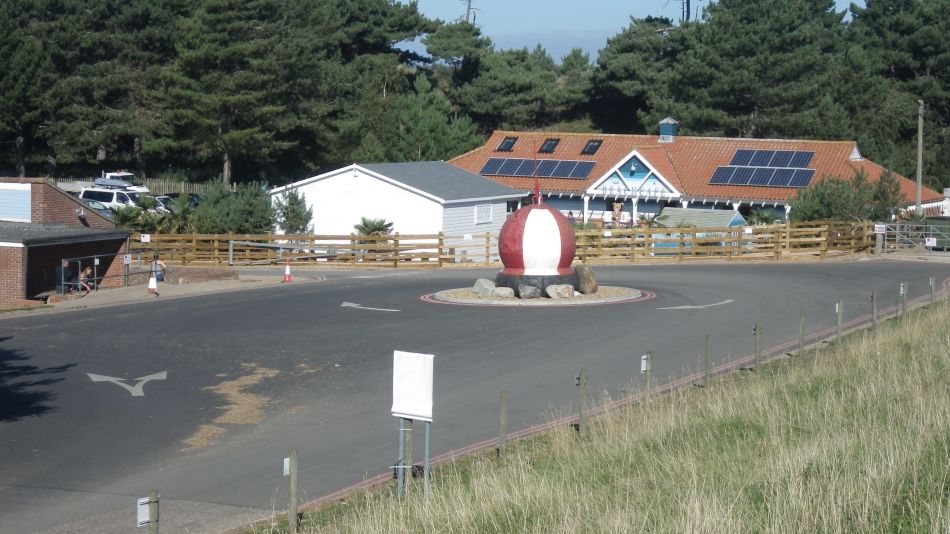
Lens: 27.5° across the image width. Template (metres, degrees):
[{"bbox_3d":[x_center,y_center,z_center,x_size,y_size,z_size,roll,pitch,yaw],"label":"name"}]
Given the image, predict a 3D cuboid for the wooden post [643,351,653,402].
[{"bbox_3d":[3.644,2.334,40.500,0.120,1.160,0.120,4,6,27],"label":"wooden post"}]

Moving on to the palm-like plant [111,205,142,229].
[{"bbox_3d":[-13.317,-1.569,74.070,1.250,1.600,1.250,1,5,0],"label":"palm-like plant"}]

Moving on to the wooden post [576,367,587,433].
[{"bbox_3d":[1.823,2.275,32.800,0.110,1.100,0.110,3,4,26],"label":"wooden post"}]

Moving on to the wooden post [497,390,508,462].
[{"bbox_3d":[0.446,2.460,30.000,0.110,1.100,0.110,3,4,26],"label":"wooden post"}]

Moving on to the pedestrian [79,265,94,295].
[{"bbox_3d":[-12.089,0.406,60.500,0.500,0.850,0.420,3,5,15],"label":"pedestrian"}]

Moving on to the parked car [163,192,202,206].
[{"bbox_3d":[-16.251,-3.488,110.000,4.300,1.500,1.780,5,5,40],"label":"parked car"}]

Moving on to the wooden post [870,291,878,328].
[{"bbox_3d":[11.433,1.238,55.500,0.120,1.160,0.120,4,6,27],"label":"wooden post"}]

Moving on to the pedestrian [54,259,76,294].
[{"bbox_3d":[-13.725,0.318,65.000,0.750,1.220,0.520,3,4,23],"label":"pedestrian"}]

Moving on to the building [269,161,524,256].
[{"bbox_3d":[-3.109,-2.458,79.796,8.050,3.660,7.400,4,6,27],"label":"building"}]

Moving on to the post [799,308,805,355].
[{"bbox_3d":[8.367,1.697,49.500,0.120,1.120,0.120,4,6,27],"label":"post"}]

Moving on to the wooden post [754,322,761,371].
[{"bbox_3d":[6.766,1.914,46.400,0.120,1.200,0.120,4,6,27],"label":"wooden post"}]

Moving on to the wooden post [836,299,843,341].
[{"bbox_3d":[9.870,1.497,52.400,0.120,1.210,0.120,4,6,27],"label":"wooden post"}]

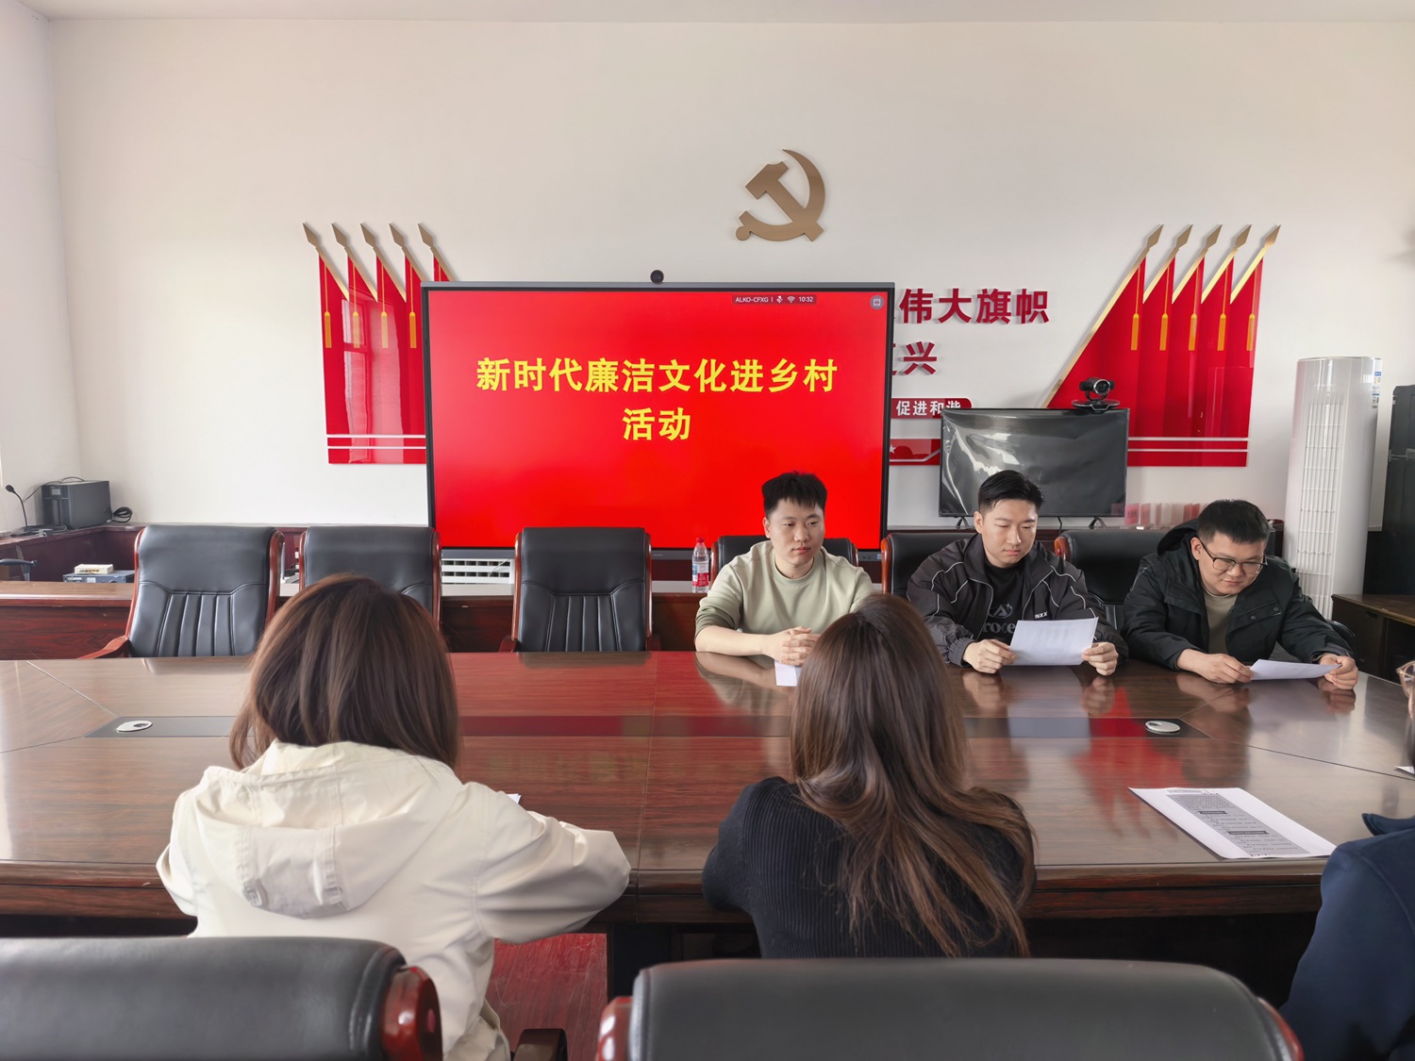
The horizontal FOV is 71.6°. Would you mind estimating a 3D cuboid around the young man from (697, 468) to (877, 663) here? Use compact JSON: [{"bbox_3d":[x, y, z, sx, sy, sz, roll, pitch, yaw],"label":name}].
[{"bbox_3d":[0.241,0.462,3.001,0.560,1.300,0.740,0,6,0],"label":"young man"}]

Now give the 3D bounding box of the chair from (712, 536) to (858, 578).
[{"bbox_3d":[0.252,0.582,3.010,0.600,1.064,0.630,0,7,0],"label":"chair"}]

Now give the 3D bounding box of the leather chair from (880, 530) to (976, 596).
[{"bbox_3d":[0.866,0.551,3.374,0.630,1.040,0.680,0,6,0],"label":"leather chair"}]

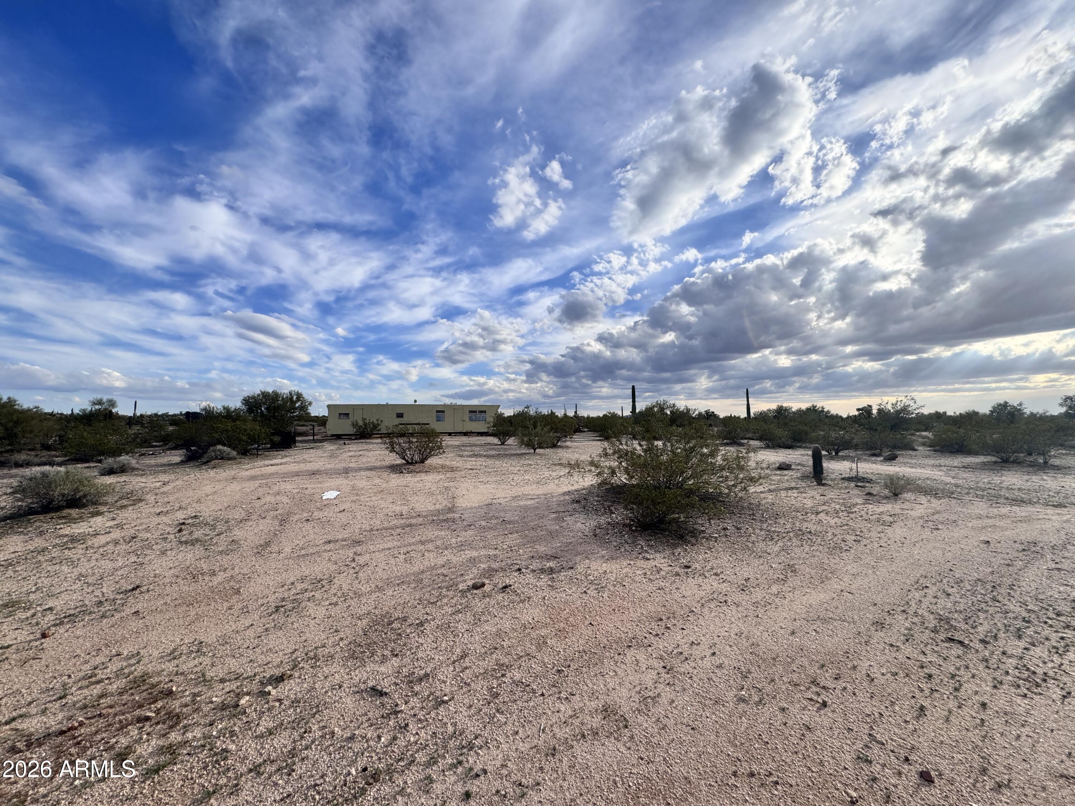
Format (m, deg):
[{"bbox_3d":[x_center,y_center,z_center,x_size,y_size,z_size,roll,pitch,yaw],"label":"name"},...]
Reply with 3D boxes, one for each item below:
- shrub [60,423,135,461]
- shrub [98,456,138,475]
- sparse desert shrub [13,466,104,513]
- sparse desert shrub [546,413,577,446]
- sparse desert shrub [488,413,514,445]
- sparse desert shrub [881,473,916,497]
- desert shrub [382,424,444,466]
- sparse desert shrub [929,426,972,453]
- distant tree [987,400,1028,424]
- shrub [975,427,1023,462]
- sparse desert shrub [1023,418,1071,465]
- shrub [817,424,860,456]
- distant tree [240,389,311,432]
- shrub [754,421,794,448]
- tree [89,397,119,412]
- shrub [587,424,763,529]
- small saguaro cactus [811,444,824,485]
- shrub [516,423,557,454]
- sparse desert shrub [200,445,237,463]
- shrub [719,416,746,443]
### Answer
[{"bbox_3d":[-16.483,1.450,16.300,1.900,1.421,2.050,-2,-2,45],"label":"shrub"},{"bbox_3d":[-12.012,1.769,12.450,0.838,0.508,0.813,2,-3,-44],"label":"shrub"},{"bbox_3d":[-8.445,1.501,7.650,1.050,0.712,1.120,-1,-2,42],"label":"sparse desert shrub"},{"bbox_3d":[1.188,1.483,23.200,1.936,1.756,1.880,0,-2,3],"label":"sparse desert shrub"},{"bbox_3d":[-2.143,1.449,25.500,1.450,1.962,1.450,0,-2,-5],"label":"sparse desert shrub"},{"bbox_3d":[7.301,1.637,8.800,0.560,0.402,0.520,-1,-2,40],"label":"sparse desert shrub"},{"bbox_3d":[-4.316,1.420,15.200,2.050,1.342,1.900,0,-2,-16],"label":"desert shrub"},{"bbox_3d":[19.273,1.655,20.300,1.494,1.231,1.450,-2,-2,43],"label":"sparse desert shrub"},{"bbox_3d":[62.795,1.588,58.000,3.345,3.737,3.445,2,-2,-43],"label":"distant tree"},{"bbox_3d":[16.573,1.480,15.600,1.250,1.243,1.300,1,-2,-43],"label":"shrub"},{"bbox_3d":[17.690,1.323,15.100,1.079,1.567,1.112,2,-2,-40],"label":"sparse desert shrub"},{"bbox_3d":[12.775,1.562,18.500,1.514,1.302,1.470,-1,-2,35],"label":"shrub"},{"bbox_3d":[-16.246,0.823,27.000,3.866,3.315,3.754,1,-2,-31],"label":"distant tree"},{"bbox_3d":[12.398,1.659,22.800,1.953,1.380,1.896,-1,-2,29],"label":"shrub"},{"bbox_3d":[-42.900,1.145,43.000,2.300,3.536,2.300,2,-2,-45],"label":"tree"},{"bbox_3d":[2.108,1.059,6.800,2.450,1.449,2.150,0,-2,17],"label":"shrub"},{"bbox_3d":[6.700,1.481,10.400,0.244,0.954,0.236,-1,-2,33],"label":"small saguaro cactus"},{"bbox_3d":[-0.056,1.565,19.500,1.901,1.360,1.846,0,-2,0],"label":"shrub"},{"bbox_3d":[-11.274,1.789,15.400,1.080,0.574,1.000,1,-2,-36],"label":"sparse desert shrub"},{"bbox_3d":[11.837,1.589,26.300,1.550,1.705,1.500,-1,-2,24],"label":"shrub"}]

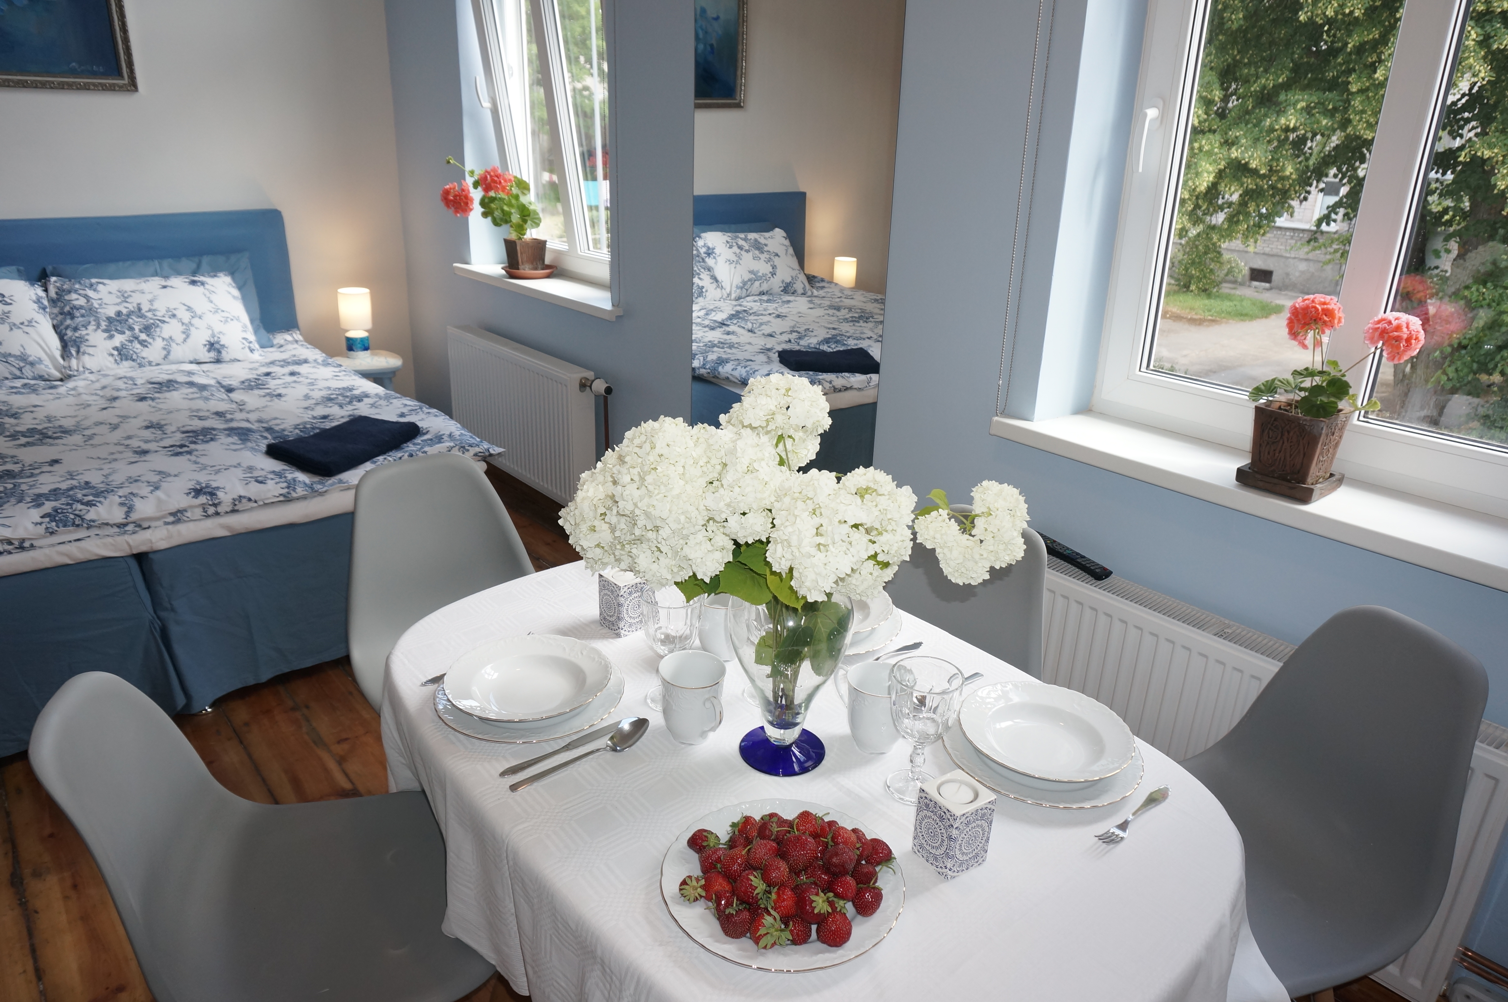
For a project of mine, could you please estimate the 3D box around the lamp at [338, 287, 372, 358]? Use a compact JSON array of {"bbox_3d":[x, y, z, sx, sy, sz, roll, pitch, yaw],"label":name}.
[{"bbox_3d":[-1.756,-0.781,4.436,0.142,0.291,0.142,-15,26,-36],"label":"lamp"}]

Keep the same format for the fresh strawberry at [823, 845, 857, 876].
[{"bbox_3d":[0.087,0.362,1.012,0.034,0.034,0.034,2,21,0],"label":"fresh strawberry"}]

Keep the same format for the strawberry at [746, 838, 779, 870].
[{"bbox_3d":[0.009,0.366,1.044,0.032,0.032,0.034,-22,75,-38],"label":"strawberry"}]

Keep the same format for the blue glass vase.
[{"bbox_3d":[0.040,0.204,1.248,0.155,0.255,0.155,1,21,0],"label":"blue glass vase"}]

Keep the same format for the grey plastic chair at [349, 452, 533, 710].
[{"bbox_3d":[-0.578,0.367,2.094,0.465,0.825,0.520,-15,26,-37],"label":"grey plastic chair"}]

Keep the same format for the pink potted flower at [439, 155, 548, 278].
[{"bbox_3d":[-0.986,-1.101,3.907,0.420,0.436,0.320,-15,27,-38],"label":"pink potted flower"}]

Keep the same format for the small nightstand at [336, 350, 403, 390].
[{"bbox_3d":[-1.731,-0.428,4.577,0.340,0.430,0.370,-15,27,-38],"label":"small nightstand"}]

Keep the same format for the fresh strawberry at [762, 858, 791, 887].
[{"bbox_3d":[0.023,0.374,1.013,0.029,0.029,0.033,-5,33,-25],"label":"fresh strawberry"}]

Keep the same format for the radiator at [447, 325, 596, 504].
[{"bbox_3d":[-0.948,-0.368,4.040,0.104,0.503,1.015,-15,27,-37],"label":"radiator"}]

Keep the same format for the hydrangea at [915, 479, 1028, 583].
[{"bbox_3d":[0.274,0.038,1.260,0.140,0.122,0.125,7,21,12],"label":"hydrangea"}]

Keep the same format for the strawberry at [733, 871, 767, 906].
[{"bbox_3d":[-0.004,0.390,1.011,0.033,0.034,0.034,-10,4,22],"label":"strawberry"}]

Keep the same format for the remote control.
[{"bbox_3d":[0.676,0.122,2.165,0.046,0.024,0.225,-8,23,-24],"label":"remote control"}]

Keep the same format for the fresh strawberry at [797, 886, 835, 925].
[{"bbox_3d":[0.059,0.390,0.968,0.036,0.037,0.036,2,21,0],"label":"fresh strawberry"}]

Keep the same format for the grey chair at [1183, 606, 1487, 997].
[{"bbox_3d":[0.711,0.587,1.549,0.540,0.826,0.470,-4,22,-15],"label":"grey chair"}]

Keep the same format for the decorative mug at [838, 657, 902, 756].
[{"bbox_3d":[0.154,0.268,1.307,0.088,0.097,0.110,-15,27,-37],"label":"decorative mug"}]

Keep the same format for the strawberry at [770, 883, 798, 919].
[{"bbox_3d":[0.030,0.397,0.996,0.032,0.032,0.032,16,51,-19],"label":"strawberry"}]

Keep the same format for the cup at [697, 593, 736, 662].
[{"bbox_3d":[-0.053,0.184,1.518,0.088,0.098,0.112,-15,26,-36],"label":"cup"}]

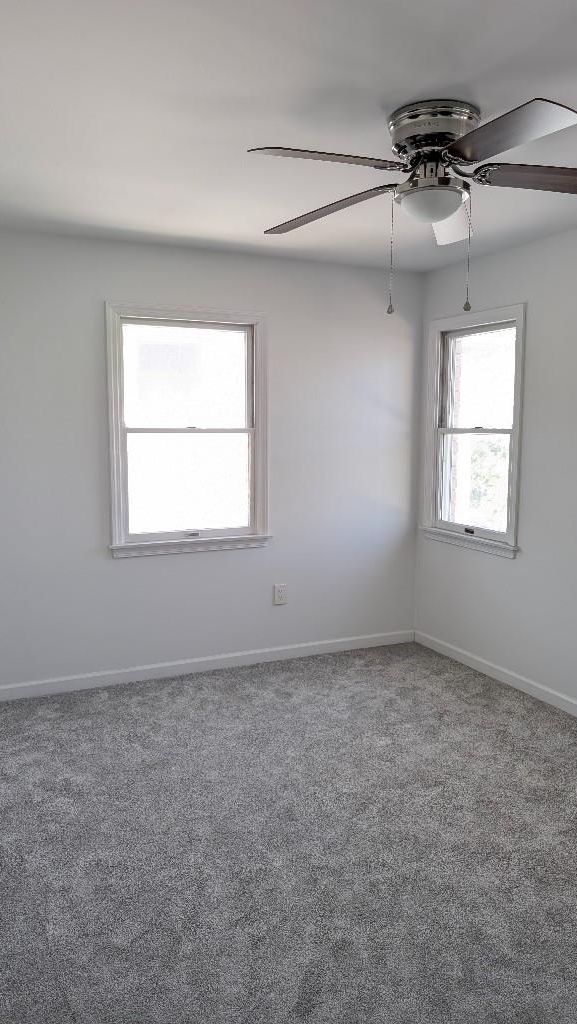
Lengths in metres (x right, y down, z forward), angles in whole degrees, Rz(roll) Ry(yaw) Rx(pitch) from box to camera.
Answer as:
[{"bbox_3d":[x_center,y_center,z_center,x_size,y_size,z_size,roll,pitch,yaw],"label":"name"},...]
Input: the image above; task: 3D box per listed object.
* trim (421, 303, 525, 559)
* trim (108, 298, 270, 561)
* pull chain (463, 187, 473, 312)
[{"bbox_3d":[1.075,-0.461,4.173,0.100,1.356,0.865,-3,7,-24],"label":"trim"},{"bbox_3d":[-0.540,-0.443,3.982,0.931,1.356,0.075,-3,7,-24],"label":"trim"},{"bbox_3d":[0.581,-0.844,2.293,0.020,0.387,0.020,1,7,11],"label":"pull chain"}]

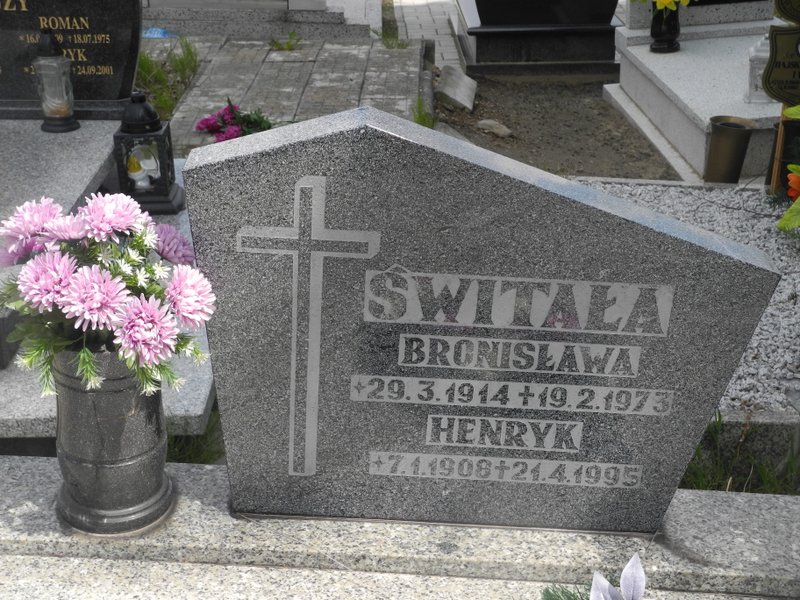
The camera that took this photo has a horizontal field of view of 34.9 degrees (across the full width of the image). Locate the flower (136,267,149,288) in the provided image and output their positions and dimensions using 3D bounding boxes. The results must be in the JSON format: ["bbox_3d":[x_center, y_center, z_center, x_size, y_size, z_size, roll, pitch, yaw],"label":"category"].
[{"bbox_3d":[-0.342,-0.030,1.689,0.025,0.018,0.025,-2,60,-5],"label":"flower"}]

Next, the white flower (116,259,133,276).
[{"bbox_3d":[-0.416,-0.049,1.920,0.026,0.027,0.017,-9,9,-22],"label":"white flower"}]

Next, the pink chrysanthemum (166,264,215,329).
[{"bbox_3d":[-0.277,-0.005,1.673,0.084,0.084,0.055,-24,-2,-43],"label":"pink chrysanthemum"}]

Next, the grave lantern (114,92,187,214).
[{"bbox_3d":[-0.758,-0.446,3.781,0.180,0.337,0.180,1,24,0],"label":"grave lantern"}]

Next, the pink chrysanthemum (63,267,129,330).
[{"bbox_3d":[-0.450,-0.004,1.880,0.100,0.095,0.065,-5,11,-13],"label":"pink chrysanthemum"}]

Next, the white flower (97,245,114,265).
[{"bbox_3d":[-0.391,-0.060,1.687,0.026,0.018,0.026,0,41,0],"label":"white flower"}]

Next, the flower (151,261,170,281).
[{"bbox_3d":[-0.320,-0.039,1.696,0.027,0.018,0.027,-9,59,-19],"label":"flower"}]

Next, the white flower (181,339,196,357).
[{"bbox_3d":[-0.284,0.064,1.708,0.024,0.024,0.018,-17,-3,-34],"label":"white flower"}]

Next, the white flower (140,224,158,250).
[{"bbox_3d":[-0.380,-0.095,1.930,0.025,0.036,0.020,-15,13,-32],"label":"white flower"}]

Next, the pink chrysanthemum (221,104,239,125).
[{"bbox_3d":[-0.711,-0.773,5.300,0.070,0.060,0.075,16,69,30],"label":"pink chrysanthemum"}]

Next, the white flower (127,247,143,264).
[{"bbox_3d":[-0.403,-0.068,1.930,0.026,0.027,0.017,-9,9,-22],"label":"white flower"}]

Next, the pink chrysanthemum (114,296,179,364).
[{"bbox_3d":[-0.371,0.045,1.860,0.095,0.100,0.065,-4,15,-11],"label":"pink chrysanthemum"}]

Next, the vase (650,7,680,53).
[{"bbox_3d":[1.295,-1.325,6.155,0.145,0.220,0.145,5,24,11],"label":"vase"}]

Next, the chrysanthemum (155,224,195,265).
[{"bbox_3d":[-0.356,-0.086,2.000,0.050,0.075,0.075,-35,35,-13],"label":"chrysanthemum"}]

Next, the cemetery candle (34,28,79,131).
[{"bbox_3d":[-1.013,-0.649,3.746,0.116,0.290,0.116,-6,24,-14],"label":"cemetery candle"}]

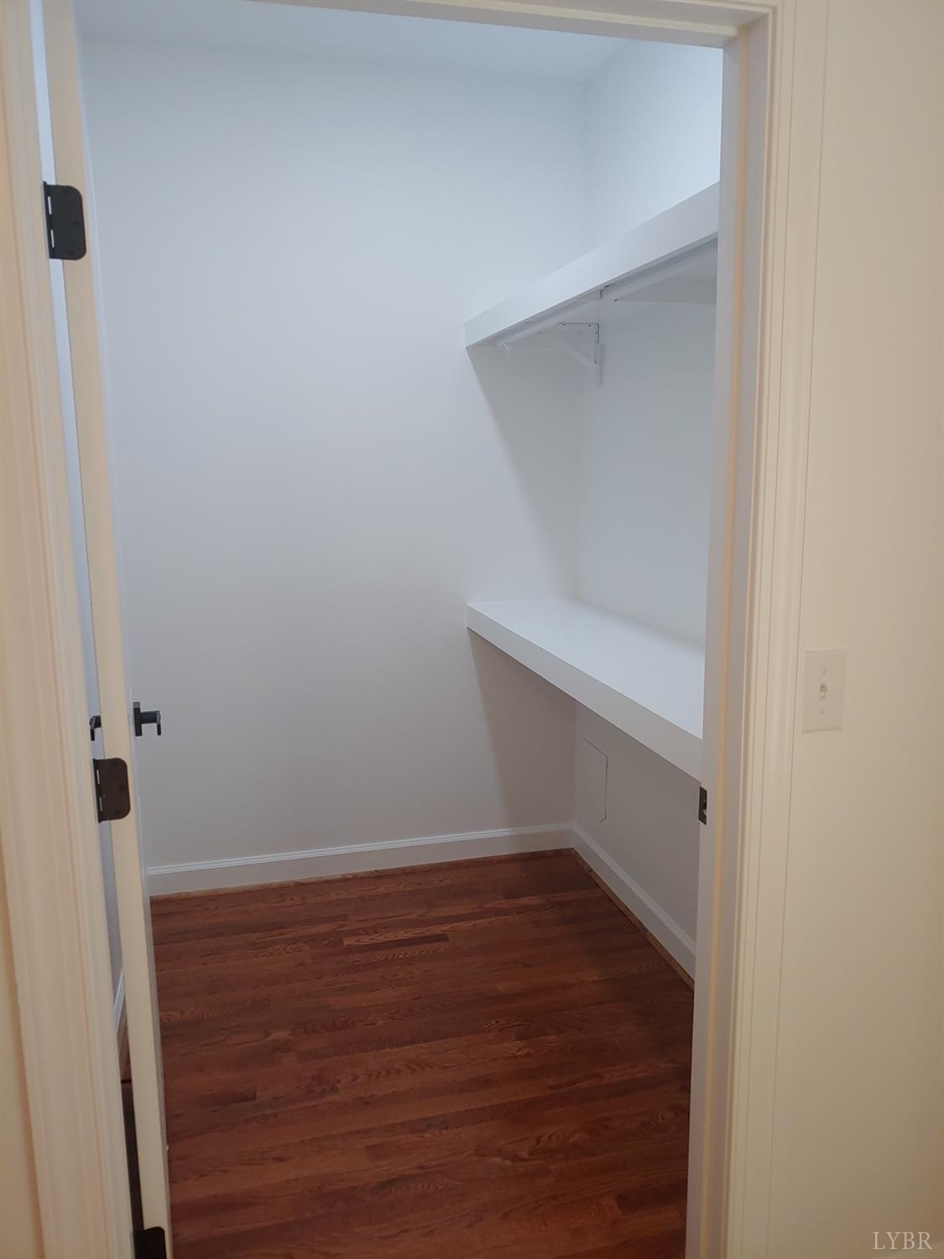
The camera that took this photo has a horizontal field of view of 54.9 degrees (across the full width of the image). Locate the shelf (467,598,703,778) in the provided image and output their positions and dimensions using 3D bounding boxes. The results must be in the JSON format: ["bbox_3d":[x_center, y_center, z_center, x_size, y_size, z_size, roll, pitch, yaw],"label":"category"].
[{"bbox_3d":[0.408,0.094,2.438,0.407,0.084,1.742,-3,11,-15],"label":"shelf"}]

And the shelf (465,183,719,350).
[{"bbox_3d":[0.398,-0.838,2.268,0.407,0.084,1.742,-3,11,-15],"label":"shelf"}]

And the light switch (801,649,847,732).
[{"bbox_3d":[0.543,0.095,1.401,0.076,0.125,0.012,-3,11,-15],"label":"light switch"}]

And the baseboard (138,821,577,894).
[{"bbox_3d":[-0.376,0.832,3.283,1.575,0.114,0.018,-3,11,-13],"label":"baseboard"}]

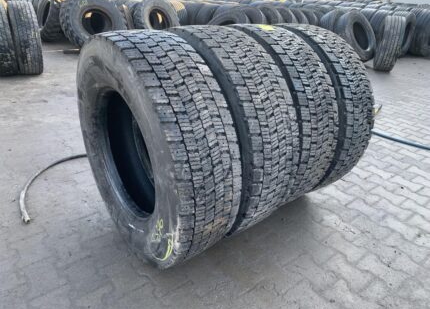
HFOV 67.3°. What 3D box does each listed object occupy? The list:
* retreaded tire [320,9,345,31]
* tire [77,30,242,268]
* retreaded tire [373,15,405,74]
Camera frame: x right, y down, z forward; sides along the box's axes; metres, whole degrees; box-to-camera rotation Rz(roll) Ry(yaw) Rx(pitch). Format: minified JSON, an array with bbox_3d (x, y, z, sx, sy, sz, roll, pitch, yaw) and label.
[{"bbox_3d":[2.500,-2.405,6.575,1.014,1.014,0.316,-23,21,-41],"label":"retreaded tire"},{"bbox_3d":[-0.304,-0.020,1.463,0.314,1.008,1.008,-19,33,-33],"label":"tire"},{"bbox_3d":[3.165,-1.995,5.860,0.315,0.976,0.976,15,29,22],"label":"retreaded tire"}]

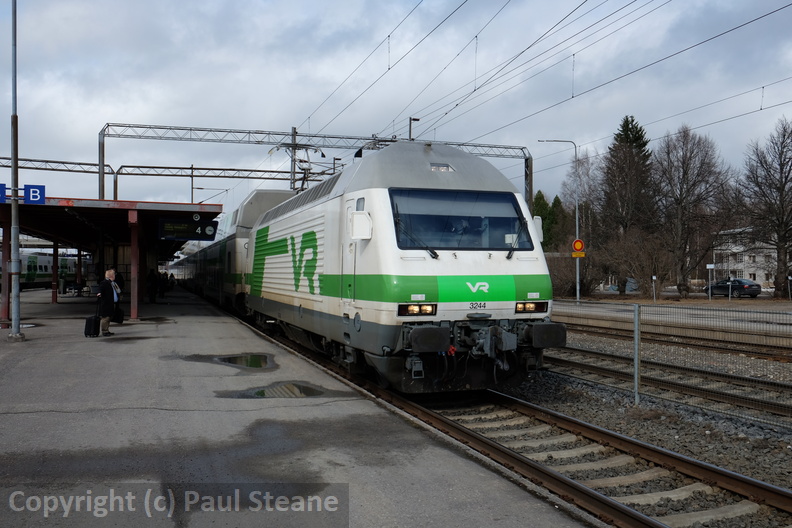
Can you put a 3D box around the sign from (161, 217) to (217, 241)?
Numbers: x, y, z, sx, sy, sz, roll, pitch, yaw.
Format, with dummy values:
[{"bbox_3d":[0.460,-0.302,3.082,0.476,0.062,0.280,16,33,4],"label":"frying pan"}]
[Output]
[{"bbox_3d":[-7.635,-1.244,25.900,2.080,0.760,0.280,0,0,-20],"label":"sign"}]

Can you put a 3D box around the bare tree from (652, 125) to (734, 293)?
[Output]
[{"bbox_3d":[23.034,-4.181,54.500,6.200,13.300,6.200,0,0,-20],"label":"bare tree"}]

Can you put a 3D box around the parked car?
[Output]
[{"bbox_3d":[25.300,1.800,53.000,1.780,1.430,4.550,0,0,-18],"label":"parked car"}]

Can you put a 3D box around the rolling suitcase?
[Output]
[{"bbox_3d":[-7.934,1.425,18.400,0.260,0.990,0.380,0,-1,-38],"label":"rolling suitcase"}]

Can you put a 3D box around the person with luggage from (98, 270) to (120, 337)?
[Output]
[{"bbox_3d":[-7.584,1.031,18.600,0.520,1.740,0.550,0,0,-9],"label":"person with luggage"}]

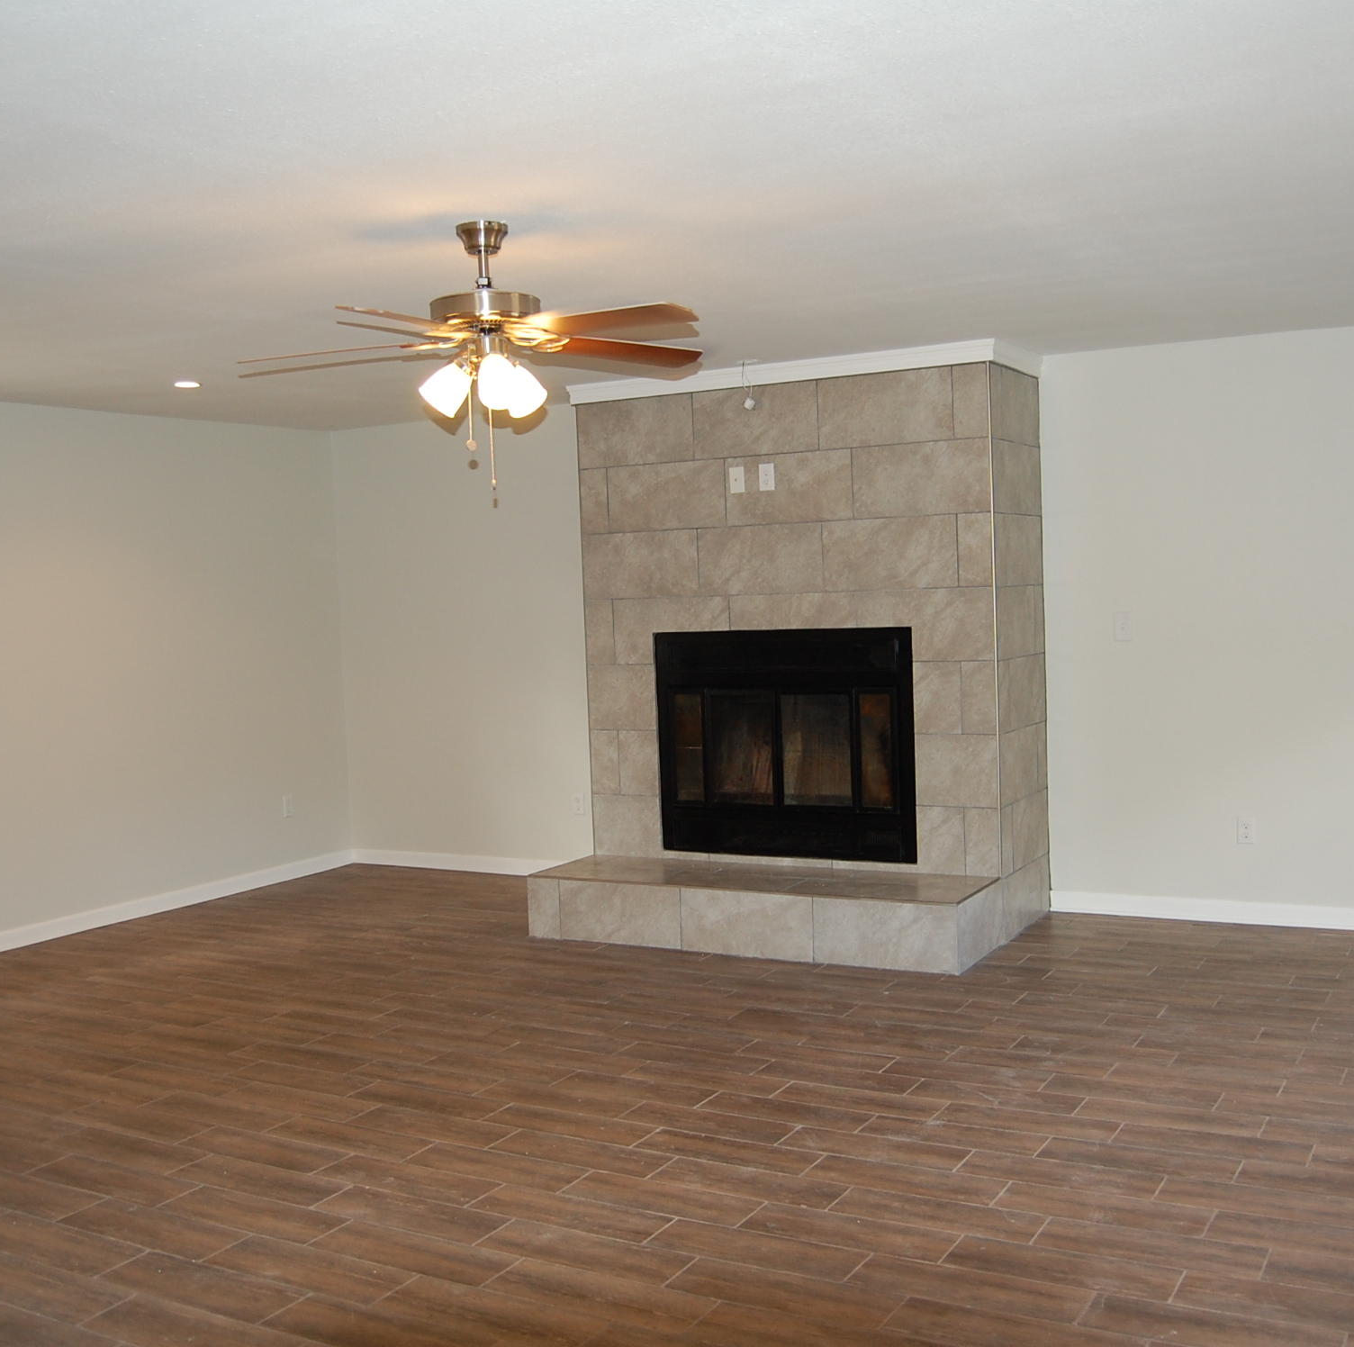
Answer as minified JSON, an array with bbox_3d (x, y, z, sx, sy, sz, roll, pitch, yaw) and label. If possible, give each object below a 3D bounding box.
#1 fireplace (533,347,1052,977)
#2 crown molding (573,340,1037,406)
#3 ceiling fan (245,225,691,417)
[{"bbox_3d":[0.478,-0.066,6.674,1.952,2.364,1.237,0,4,29],"label":"fireplace"},{"bbox_3d":[0.548,-1.306,6.812,2.042,0.090,0.761,0,4,29],"label":"crown molding"},{"bbox_3d":[-0.488,-0.893,3.896,1.310,0.520,1.310,0,4,29],"label":"ceiling fan"}]

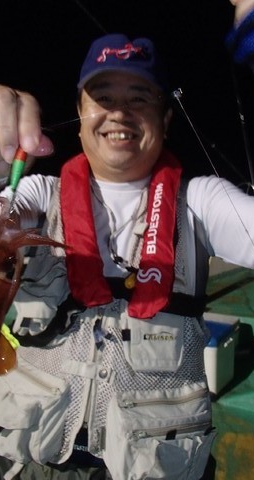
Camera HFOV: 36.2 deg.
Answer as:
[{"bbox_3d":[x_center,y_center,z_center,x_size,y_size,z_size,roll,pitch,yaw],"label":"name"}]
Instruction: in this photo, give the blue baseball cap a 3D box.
[{"bbox_3d":[-0.006,-0.335,0.765,0.178,0.135,0.262,2,9,5],"label":"blue baseball cap"}]

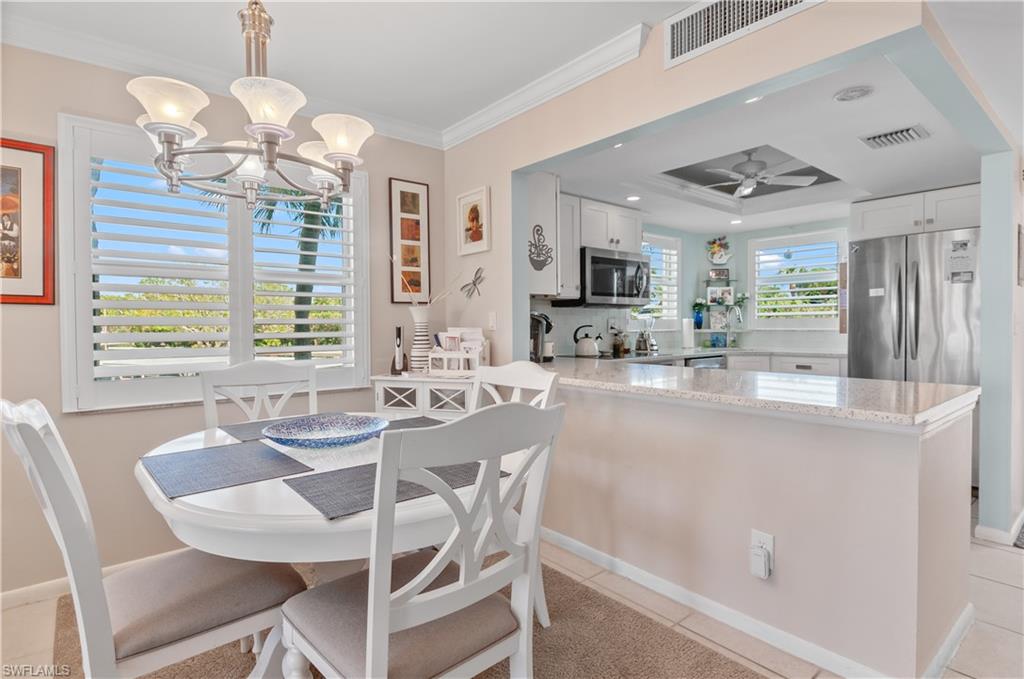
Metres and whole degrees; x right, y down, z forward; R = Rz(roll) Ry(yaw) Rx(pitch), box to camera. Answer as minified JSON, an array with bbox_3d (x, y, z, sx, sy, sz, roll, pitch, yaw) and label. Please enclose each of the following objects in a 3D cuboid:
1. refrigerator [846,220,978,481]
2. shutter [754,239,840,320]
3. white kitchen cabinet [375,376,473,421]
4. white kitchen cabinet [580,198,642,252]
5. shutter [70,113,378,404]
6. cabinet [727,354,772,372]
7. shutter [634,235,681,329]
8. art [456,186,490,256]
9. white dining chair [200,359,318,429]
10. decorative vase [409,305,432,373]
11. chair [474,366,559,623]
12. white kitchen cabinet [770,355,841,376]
[{"bbox_3d":[3.111,0.165,3.581,0.820,1.780,0.870,-2,2,-42],"label":"refrigerator"},{"bbox_3d":[2.758,-0.559,4.702,0.080,0.850,0.812,-2,2,-42],"label":"shutter"},{"bbox_3d":[-0.427,0.654,2.848,0.645,0.895,0.410,0,2,17],"label":"white kitchen cabinet"},{"bbox_3d":[0.701,-0.891,3.995,0.748,0.370,0.350,-2,2,-38],"label":"white kitchen cabinet"},{"bbox_3d":[-1.420,-0.346,2.535,1.390,1.310,0.080,-2,2,-38],"label":"shutter"},{"bbox_3d":[2.422,0.573,4.715,0.600,0.860,0.400,-2,2,-42],"label":"cabinet"},{"bbox_3d":[1.412,-0.558,4.760,0.870,0.940,0.080,-2,2,-38],"label":"shutter"},{"bbox_3d":[-0.246,-0.736,3.035,0.025,0.386,0.292,-2,2,-43],"label":"art"},{"bbox_3d":[-0.978,0.623,2.084,0.490,1.000,0.560,-2,2,-43],"label":"white dining chair"},{"bbox_3d":[-0.579,-0.006,3.038,0.132,0.415,0.132,0,2,0],"label":"decorative vase"},{"bbox_3d":[-0.193,0.614,1.916,0.560,1.020,0.490,-2,2,-43],"label":"chair"},{"bbox_3d":[2.649,0.597,4.216,0.600,0.870,0.516,-2,2,-43],"label":"white kitchen cabinet"}]

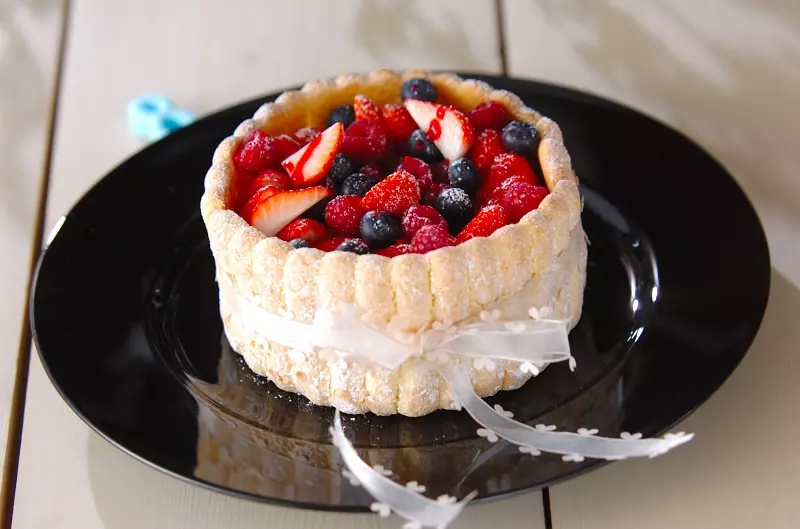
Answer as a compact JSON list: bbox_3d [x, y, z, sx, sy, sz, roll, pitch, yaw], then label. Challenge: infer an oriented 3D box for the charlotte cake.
[{"bbox_3d":[-0.002,-0.013,1.100,0.157,0.069,0.157,-3,37,2],"label":"charlotte cake"}]

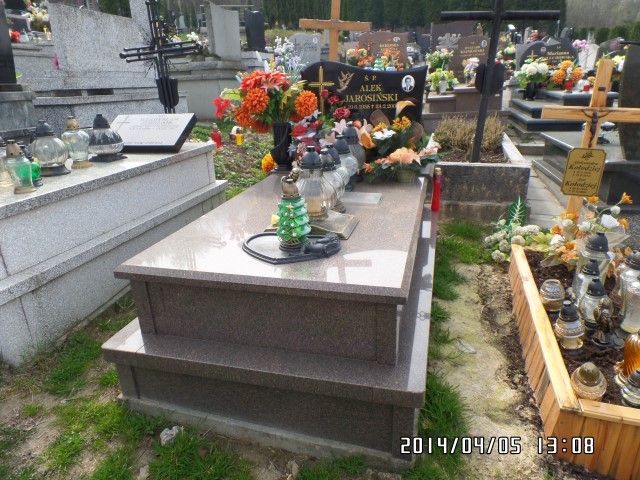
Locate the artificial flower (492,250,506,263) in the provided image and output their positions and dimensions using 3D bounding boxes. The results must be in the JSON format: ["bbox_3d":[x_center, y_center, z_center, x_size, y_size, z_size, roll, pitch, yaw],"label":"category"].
[{"bbox_3d":[1.113,0.102,2.640,0.082,0.075,0.080,3,22,15],"label":"artificial flower"}]

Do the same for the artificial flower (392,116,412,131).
[{"bbox_3d":[0.512,-0.723,2.638,0.115,0.090,0.100,3,23,16],"label":"artificial flower"}]

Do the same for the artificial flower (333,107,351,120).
[{"bbox_3d":[0.136,-0.798,2.684,0.112,0.085,0.090,3,22,15],"label":"artificial flower"}]

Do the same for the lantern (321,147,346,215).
[{"bbox_3d":[0.056,-0.308,2.148,0.133,0.313,0.133,-3,22,1],"label":"lantern"}]

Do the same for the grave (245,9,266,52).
[{"bbox_3d":[-1.019,-3.190,6.513,0.100,0.560,0.701,3,23,16],"label":"grave"}]

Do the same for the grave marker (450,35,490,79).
[{"bbox_3d":[2.356,-2.816,6.653,0.553,0.647,0.120,3,23,16],"label":"grave marker"}]

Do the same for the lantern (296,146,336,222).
[{"bbox_3d":[-0.017,-0.258,1.960,0.171,0.329,0.171,-2,21,1],"label":"lantern"}]

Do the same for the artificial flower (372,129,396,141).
[{"bbox_3d":[0.399,-0.652,2.630,0.140,0.070,0.110,3,22,15],"label":"artificial flower"}]

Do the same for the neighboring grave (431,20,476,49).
[{"bbox_3d":[2.669,-3.948,8.500,0.920,0.900,0.140,3,22,15],"label":"neighboring grave"}]

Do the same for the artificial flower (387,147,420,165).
[{"bbox_3d":[0.530,-0.536,2.699,0.210,0.130,0.170,3,22,15],"label":"artificial flower"}]

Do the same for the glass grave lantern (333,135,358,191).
[{"bbox_3d":[0.132,-0.460,2.528,0.195,0.320,0.195,3,22,15],"label":"glass grave lantern"}]

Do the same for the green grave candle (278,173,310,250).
[{"bbox_3d":[-0.119,-0.111,1.708,0.141,0.286,0.141,3,22,15],"label":"green grave candle"}]

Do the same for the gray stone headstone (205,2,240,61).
[{"bbox_3d":[-1.302,-2.750,5.621,0.160,0.652,0.816,3,23,16],"label":"gray stone headstone"}]

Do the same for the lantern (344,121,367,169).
[{"bbox_3d":[0.207,-0.528,2.608,0.151,0.359,0.151,3,23,16],"label":"lantern"}]

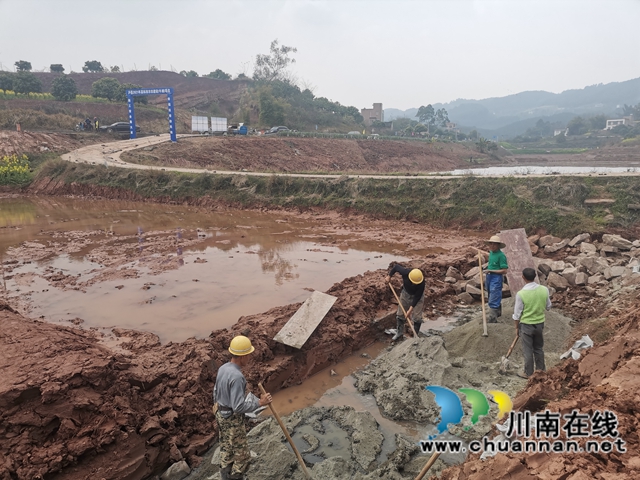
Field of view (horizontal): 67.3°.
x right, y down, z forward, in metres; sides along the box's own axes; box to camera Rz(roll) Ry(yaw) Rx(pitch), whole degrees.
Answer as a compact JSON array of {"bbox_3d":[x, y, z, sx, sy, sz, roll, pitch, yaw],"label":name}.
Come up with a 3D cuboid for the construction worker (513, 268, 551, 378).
[{"bbox_3d":[3.068,1.218,6.974,0.530,1.660,0.380,1,11,4],"label":"construction worker"}]

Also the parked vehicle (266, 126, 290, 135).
[{"bbox_3d":[-6.734,-17.703,78.000,1.820,1.500,4.600,8,13,36],"label":"parked vehicle"}]

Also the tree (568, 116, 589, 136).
[{"bbox_3d":[109.740,-48.374,205.000,8.300,8.400,8.300,7,15,27],"label":"tree"}]

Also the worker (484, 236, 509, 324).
[{"bbox_3d":[3.420,0.735,9.350,0.460,1.720,0.520,-9,16,-34],"label":"worker"}]

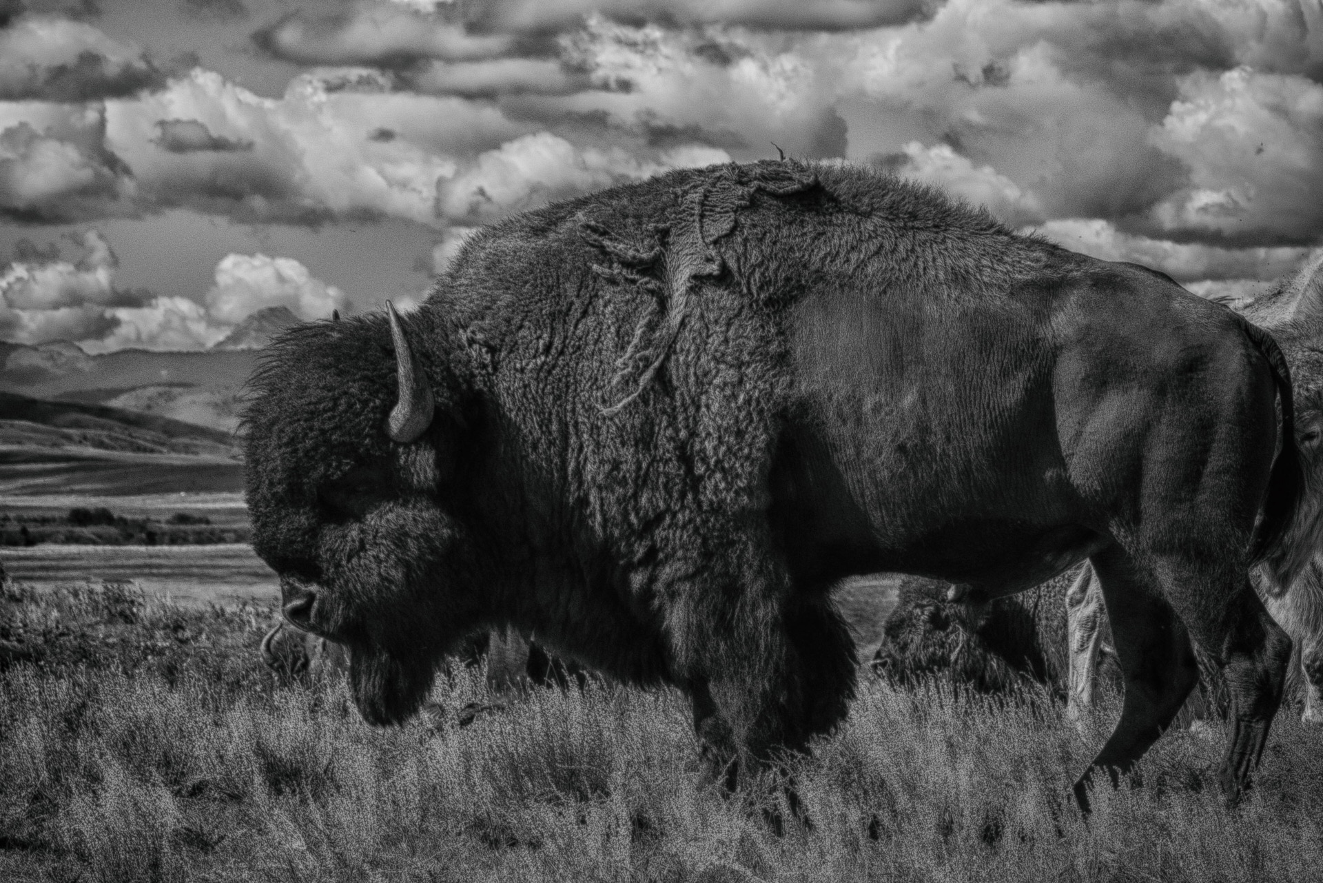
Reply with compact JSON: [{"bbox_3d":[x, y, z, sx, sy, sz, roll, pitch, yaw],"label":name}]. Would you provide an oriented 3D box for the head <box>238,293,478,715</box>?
[{"bbox_3d":[-0.794,0.193,8.750,0.600,1.100,0.620,0,0,-12],"label":"head"}]

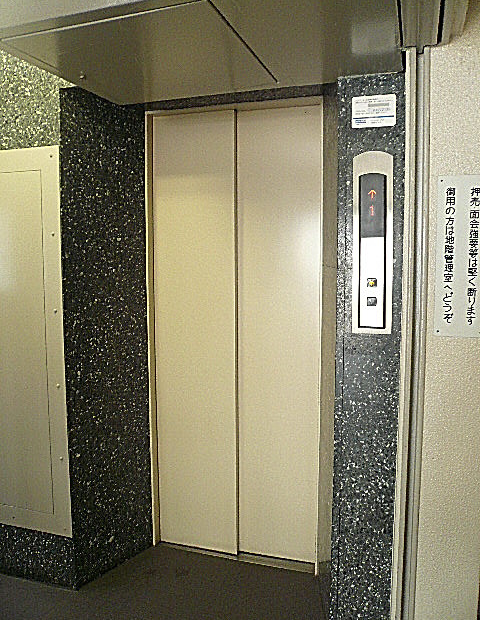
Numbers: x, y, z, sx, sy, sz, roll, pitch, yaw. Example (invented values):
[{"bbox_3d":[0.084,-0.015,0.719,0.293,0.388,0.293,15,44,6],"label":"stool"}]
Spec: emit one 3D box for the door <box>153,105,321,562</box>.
[{"bbox_3d":[-0.021,0.145,2.457,0.790,2.100,0.070,1,6,16],"label":"door"}]

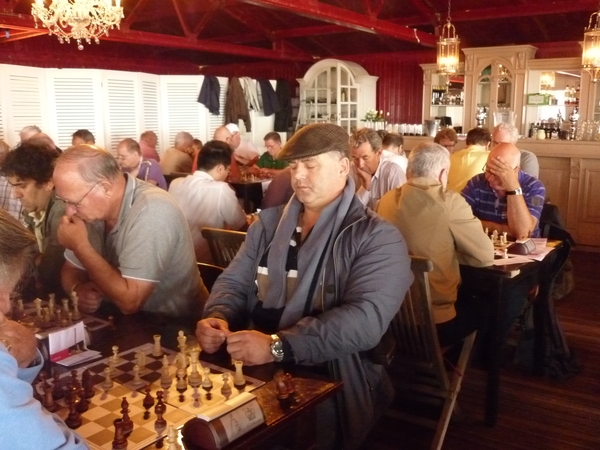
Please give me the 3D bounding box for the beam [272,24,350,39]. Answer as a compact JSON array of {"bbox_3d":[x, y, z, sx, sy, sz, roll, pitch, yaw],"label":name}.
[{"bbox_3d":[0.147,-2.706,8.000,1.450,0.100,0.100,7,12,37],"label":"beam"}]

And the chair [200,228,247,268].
[{"bbox_3d":[-0.185,0.431,2.880,0.440,0.830,0.500,7,12,37],"label":"chair"}]

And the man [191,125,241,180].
[{"bbox_3d":[-0.837,-0.270,5.800,0.540,1.360,0.700,7,12,36],"label":"man"}]

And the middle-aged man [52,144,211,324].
[{"bbox_3d":[-0.610,0.372,1.980,0.780,1.280,0.560,-9,13,-40],"label":"middle-aged man"}]

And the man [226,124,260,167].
[{"bbox_3d":[-0.600,-0.381,6.100,0.550,1.320,0.800,8,13,40],"label":"man"}]

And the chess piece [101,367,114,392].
[{"bbox_3d":[-0.488,0.385,1.448,0.028,0.049,0.028,7,12,36],"label":"chess piece"}]

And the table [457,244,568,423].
[{"bbox_3d":[0.859,0.481,3.260,0.950,0.745,0.980,7,12,36],"label":"table"}]

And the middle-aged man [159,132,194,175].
[{"bbox_3d":[-1.280,-0.323,6.000,0.550,1.280,0.800,7,12,37],"label":"middle-aged man"}]

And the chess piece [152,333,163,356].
[{"bbox_3d":[-0.382,0.322,1.531,0.028,0.053,0.028,-1,10,0],"label":"chess piece"}]

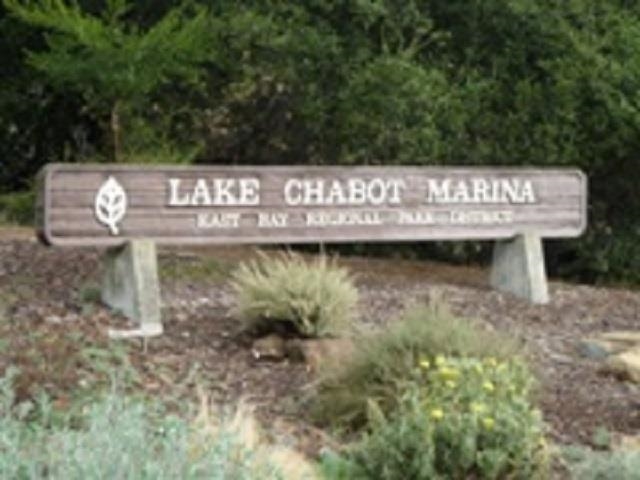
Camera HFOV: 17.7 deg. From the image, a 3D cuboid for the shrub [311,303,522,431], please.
[{"bbox_3d":[0.679,0.891,14.450,1.460,0.880,1.300,0,1,0],"label":"shrub"}]

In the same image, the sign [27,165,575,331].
[{"bbox_3d":[0.117,0.032,16.946,5.282,1.280,0.620,-1,2,-32],"label":"sign"}]

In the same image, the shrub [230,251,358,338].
[{"bbox_3d":[-0.196,0.418,15.750,0.970,0.660,0.920,0,1,0],"label":"shrub"}]

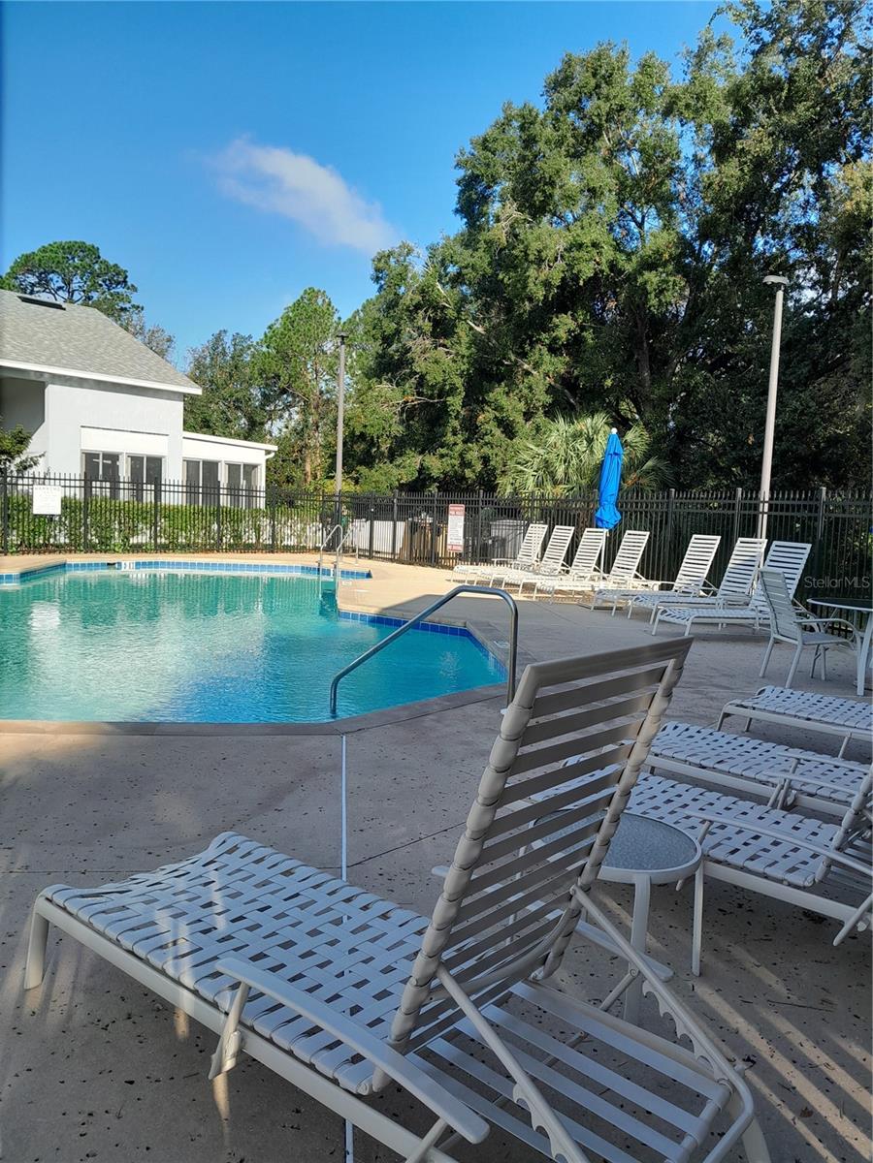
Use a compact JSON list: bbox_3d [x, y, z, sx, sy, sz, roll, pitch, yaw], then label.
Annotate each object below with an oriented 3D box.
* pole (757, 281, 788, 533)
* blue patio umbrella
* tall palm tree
[{"bbox_3d":[6.189,-2.706,17.070,0.480,5.952,0.360,0,5,-25],"label":"pole"},{"bbox_3d":[2.793,-1.103,14.950,0.450,2.806,0.450,2,5,0],"label":"blue patio umbrella"},{"bbox_3d":[3.123,-1.823,19.507,3.400,3.504,3.100,2,5,0],"label":"tall palm tree"}]

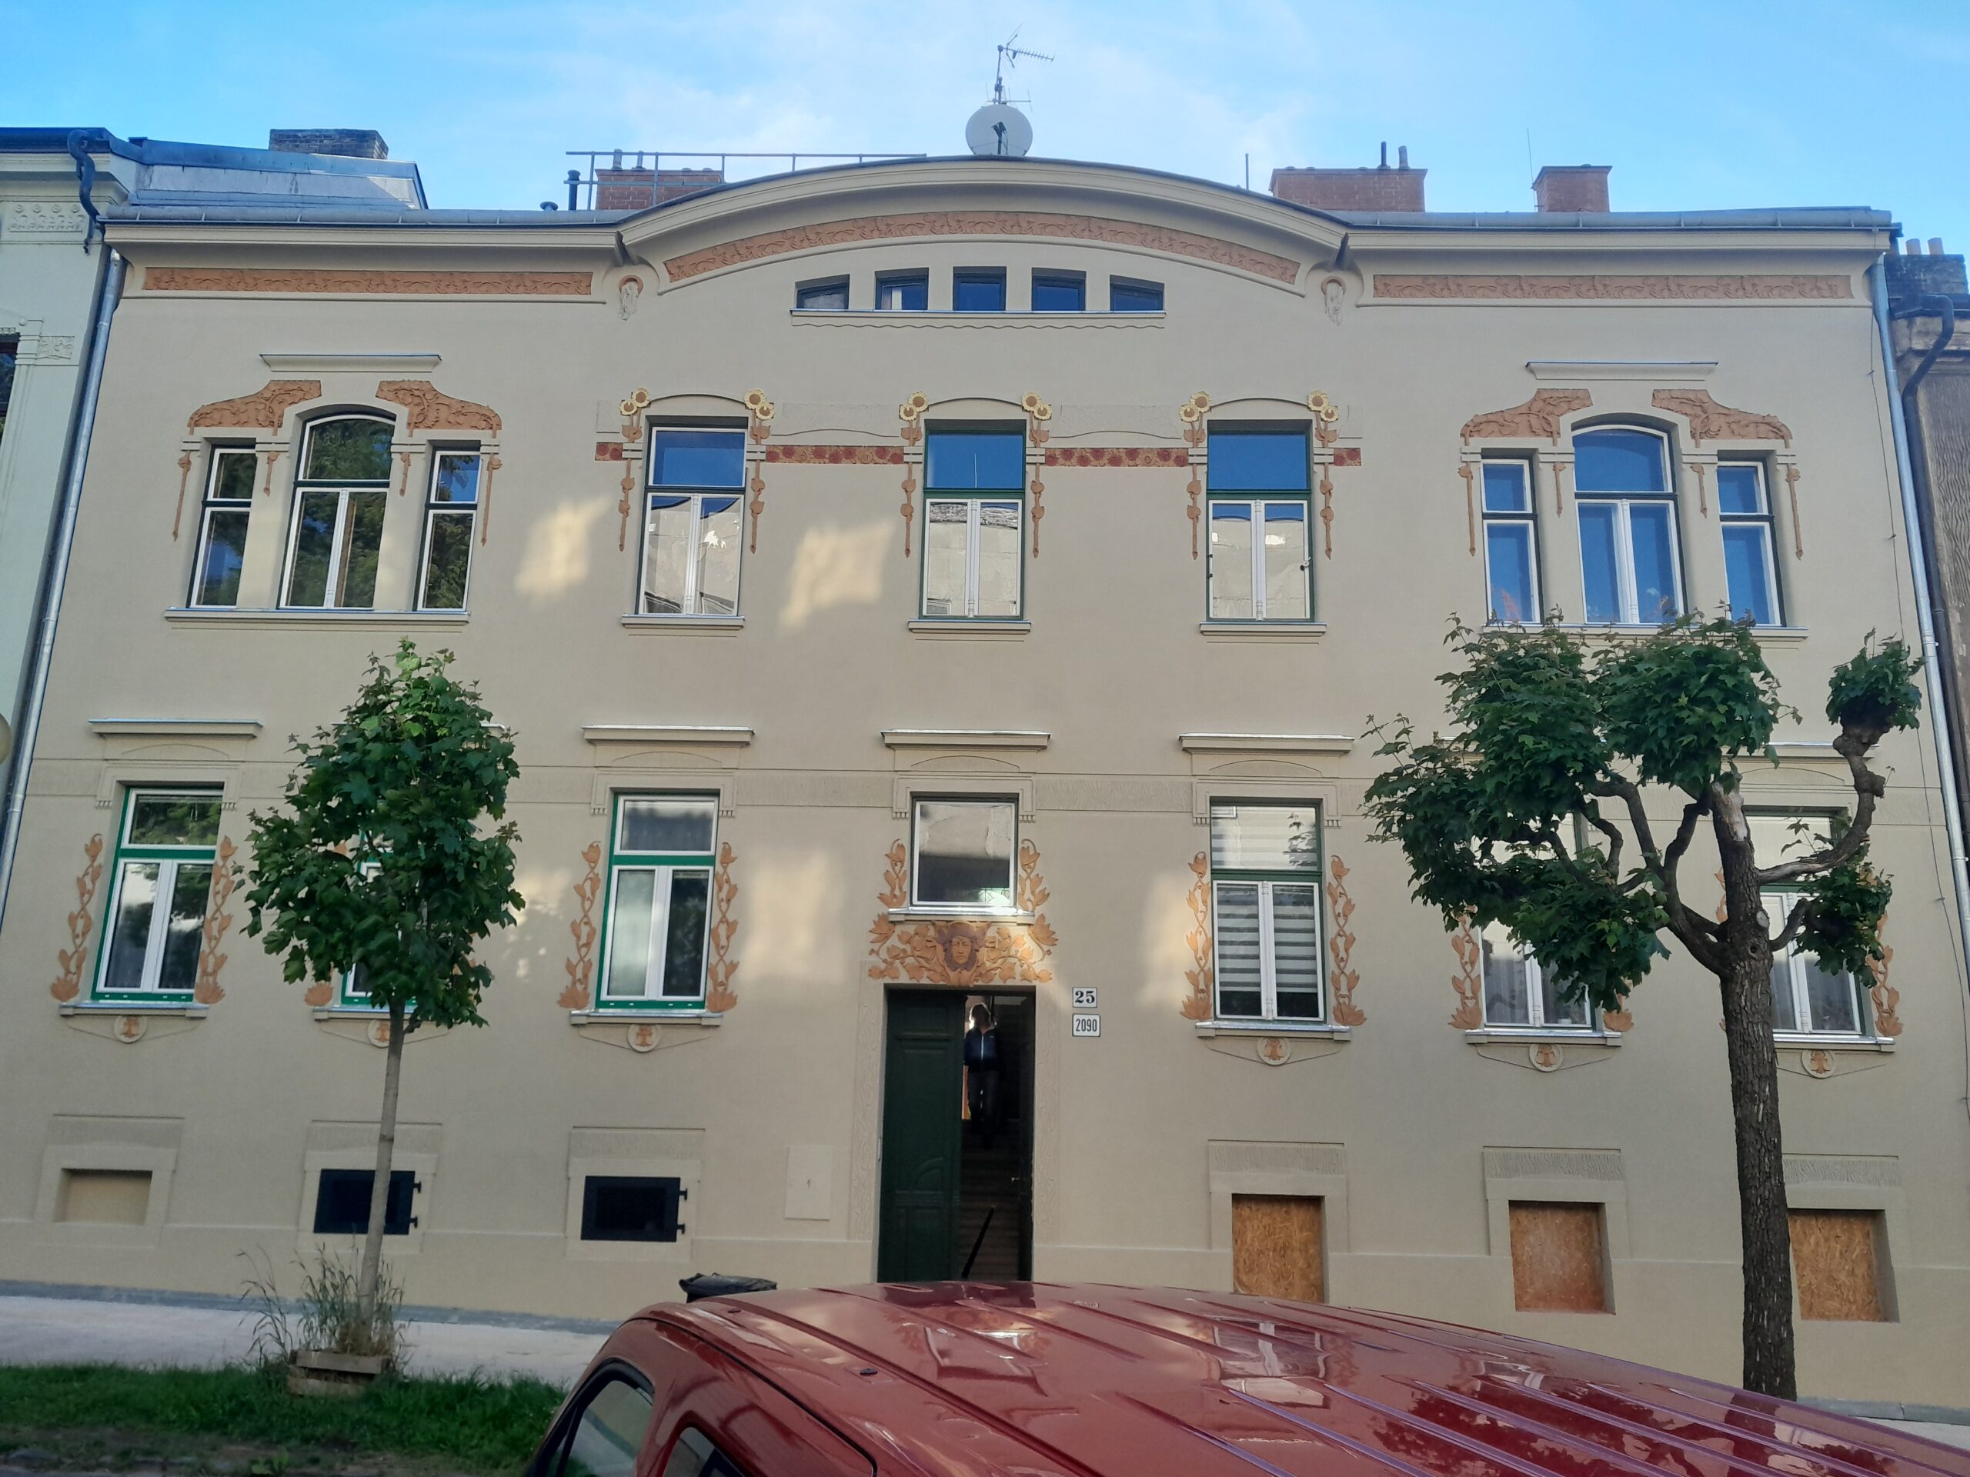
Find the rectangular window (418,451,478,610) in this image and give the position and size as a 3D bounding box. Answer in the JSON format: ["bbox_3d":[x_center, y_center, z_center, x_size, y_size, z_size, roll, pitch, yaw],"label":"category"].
[{"bbox_3d":[-5.624,-2.209,15.506,0.538,1.826,0.140,1,-14,2],"label":"rectangular window"}]

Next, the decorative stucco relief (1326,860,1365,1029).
[{"bbox_3d":[3.324,1.857,13.658,0.353,1.559,0.060,1,-14,2],"label":"decorative stucco relief"}]

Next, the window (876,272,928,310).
[{"bbox_3d":[-0.890,-4.823,15.965,0.581,0.480,0.150,1,-14,2],"label":"window"}]

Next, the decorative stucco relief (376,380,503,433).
[{"bbox_3d":[-5.580,-3.380,15.135,1.349,0.624,0.070,1,-14,2],"label":"decorative stucco relief"}]

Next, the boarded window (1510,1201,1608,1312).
[{"bbox_3d":[5.101,4.605,13.149,0.826,0.948,0.120,1,-14,2],"label":"boarded window"}]

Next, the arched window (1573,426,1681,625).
[{"bbox_3d":[6.418,-2.144,14.765,0.956,2.137,0.130,1,-14,2],"label":"arched window"}]

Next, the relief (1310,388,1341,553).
[{"bbox_3d":[3.406,-2.650,14.786,0.290,1.793,0.060,1,-14,2],"label":"relief"}]

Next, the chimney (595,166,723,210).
[{"bbox_3d":[-4.771,-7.761,21.772,1.879,1.100,0.450,1,-14,2],"label":"chimney"}]

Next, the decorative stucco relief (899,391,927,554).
[{"bbox_3d":[-0.732,-2.654,14.832,0.281,1.783,0.070,1,-14,2],"label":"decorative stucco relief"}]

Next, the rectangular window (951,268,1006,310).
[{"bbox_3d":[-0.048,-4.947,16.339,0.581,0.500,0.120,1,-13,2],"label":"rectangular window"}]

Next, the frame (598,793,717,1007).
[{"bbox_3d":[-3.290,1.628,14.973,1.069,2.176,0.130,1,-13,2],"label":"frame"}]

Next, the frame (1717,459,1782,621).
[{"bbox_3d":[7.798,-1.996,15.050,0.535,1.785,0.140,1,-14,2],"label":"frame"}]

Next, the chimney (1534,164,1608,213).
[{"bbox_3d":[8.639,-7.700,21.659,0.976,1.200,0.520,1,-14,2],"label":"chimney"}]

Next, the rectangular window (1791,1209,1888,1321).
[{"bbox_3d":[7.512,4.653,13.073,0.805,0.955,0.120,1,-14,2],"label":"rectangular window"}]

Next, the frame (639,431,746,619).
[{"bbox_3d":[-3.108,-2.339,15.880,1.050,2.125,0.120,1,-13,2],"label":"frame"}]

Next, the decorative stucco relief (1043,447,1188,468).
[{"bbox_3d":[1.369,-2.908,15.310,1.478,0.215,0.050,1,-14,2],"label":"decorative stucco relief"}]

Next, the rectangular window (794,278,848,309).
[{"bbox_3d":[-1.701,-4.670,15.572,0.569,0.406,0.120,1,-14,2],"label":"rectangular window"}]

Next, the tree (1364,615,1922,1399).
[{"bbox_3d":[5.228,2.210,11.360,4.300,6.500,3.200,1,-13,2],"label":"tree"}]

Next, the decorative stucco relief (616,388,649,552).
[{"bbox_3d":[-3.701,-2.810,15.412,0.301,1.833,0.080,1,-14,2],"label":"decorative stucco relief"}]

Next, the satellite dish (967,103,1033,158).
[{"bbox_3d":[0.188,-7.881,19.168,0.877,0.894,0.400,1,-14,2],"label":"satellite dish"}]

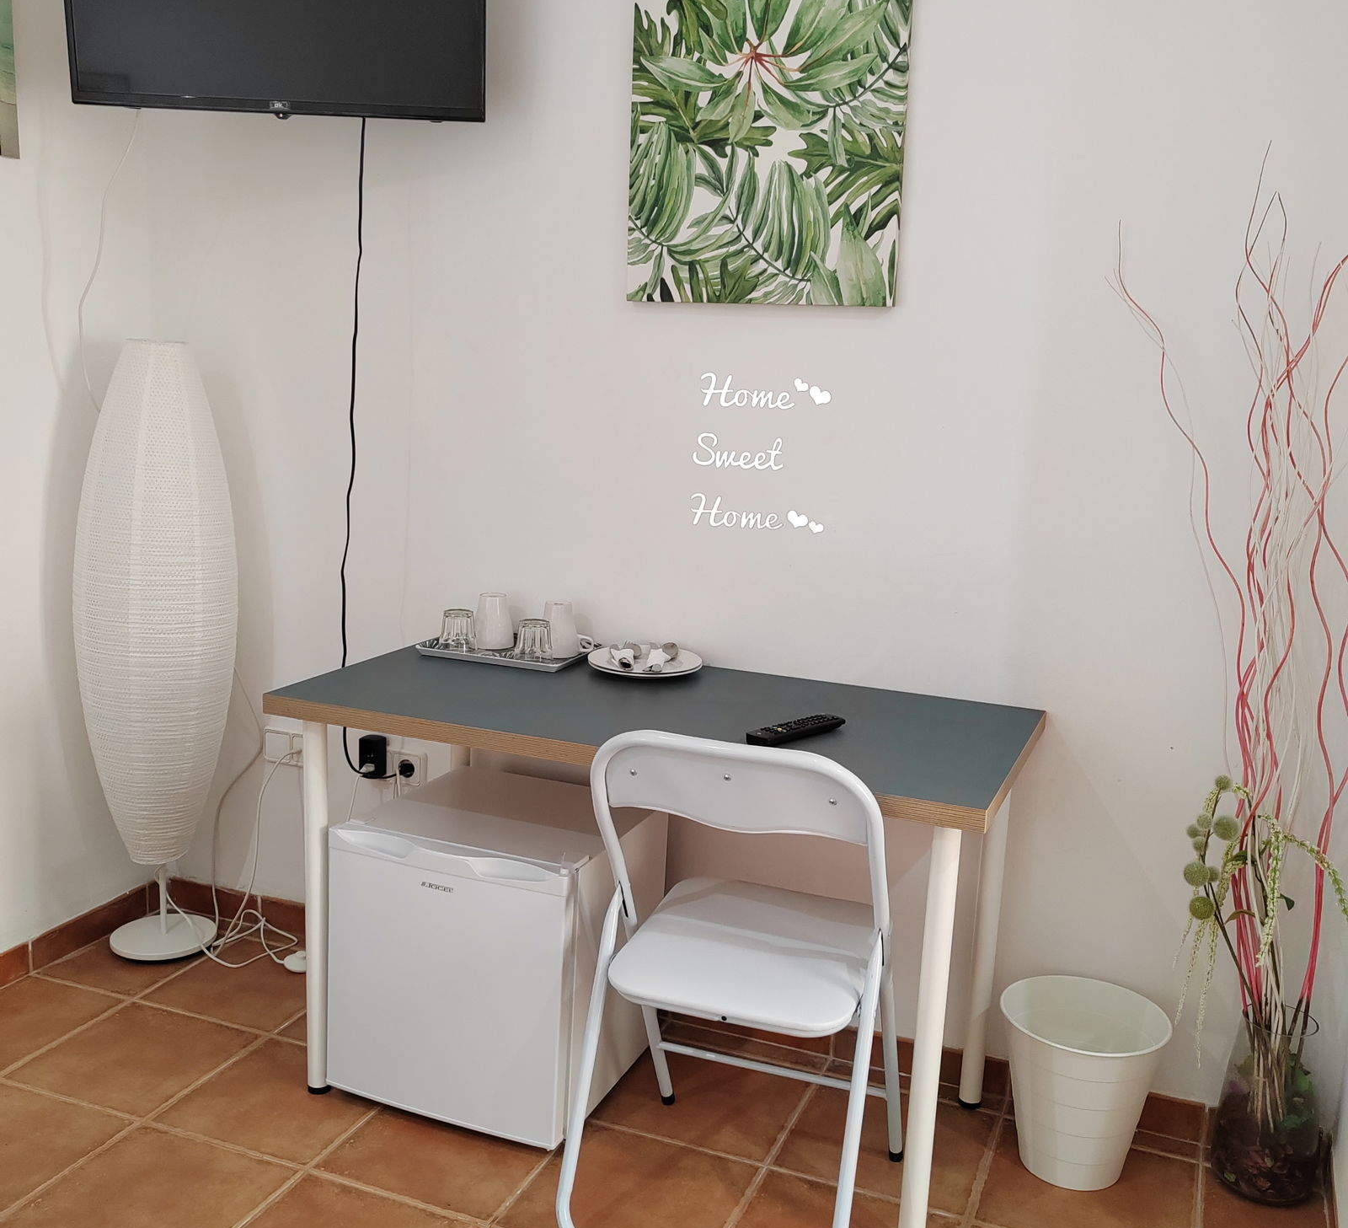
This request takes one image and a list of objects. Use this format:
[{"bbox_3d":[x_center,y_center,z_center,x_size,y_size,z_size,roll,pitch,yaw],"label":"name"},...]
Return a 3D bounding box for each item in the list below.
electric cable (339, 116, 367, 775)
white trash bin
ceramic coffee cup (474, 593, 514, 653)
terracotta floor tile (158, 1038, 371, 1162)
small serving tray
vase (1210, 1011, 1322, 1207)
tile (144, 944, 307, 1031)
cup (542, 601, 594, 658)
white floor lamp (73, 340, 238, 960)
[{"bbox_3d":[-0.658,-0.314,2.871,0.065,1.350,0.045,7,12,22],"label":"electric cable"},{"bbox_3d":[0.678,0.798,2.352,0.278,0.277,0.278,7,12,22],"label":"white trash bin"},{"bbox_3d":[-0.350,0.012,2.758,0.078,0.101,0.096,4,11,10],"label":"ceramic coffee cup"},{"bbox_3d":[-0.692,0.869,2.510,0.325,0.010,0.325,7,12,21],"label":"terracotta floor tile"},{"bbox_3d":[-0.311,0.071,2.701,0.303,0.020,0.195,7,12,22],"label":"small serving tray"},{"bbox_3d":[0.992,0.814,2.332,0.158,0.300,0.158,7,12,21],"label":"vase"},{"bbox_3d":[-0.869,0.772,2.923,0.320,0.010,0.320,7,12,22],"label":"tile"},{"bbox_3d":[-0.206,0.029,2.699,0.105,0.101,0.078,-1,12,-15],"label":"cup"},{"bbox_3d":[-1.087,0.086,2.963,0.322,1.320,0.322,7,12,21],"label":"white floor lamp"}]

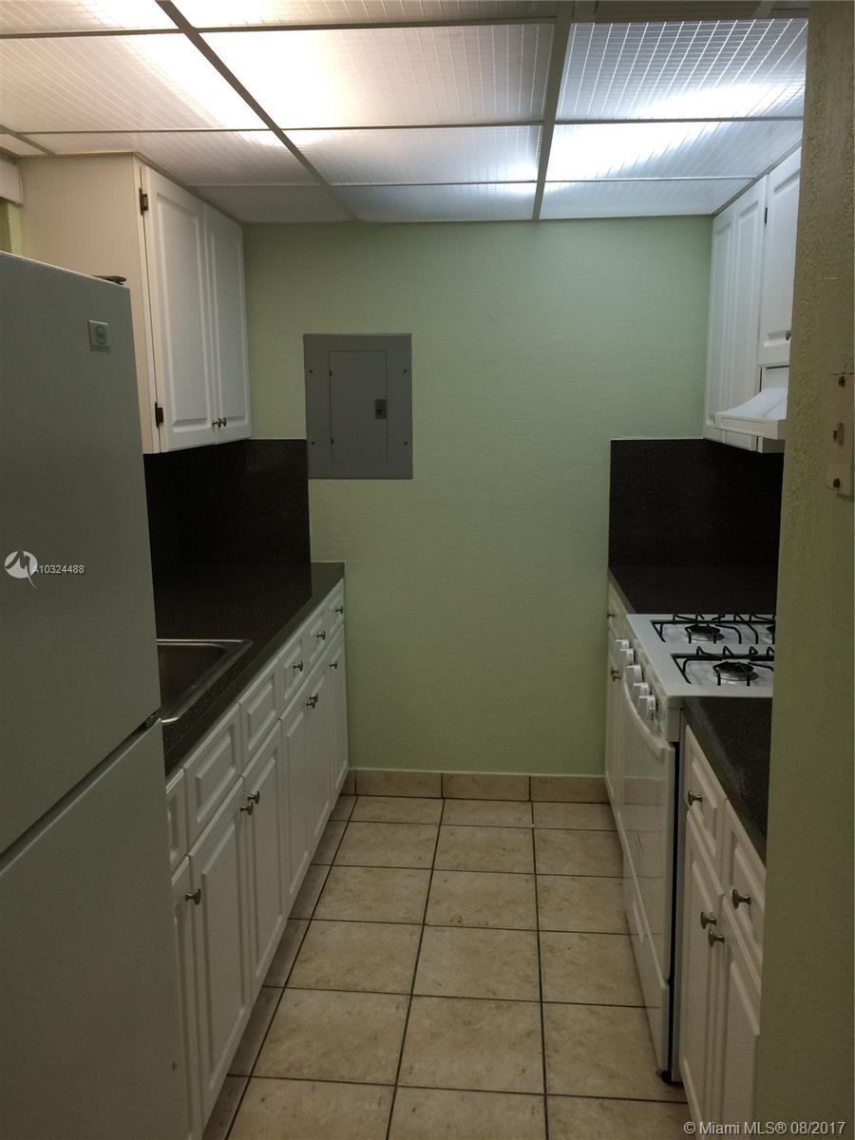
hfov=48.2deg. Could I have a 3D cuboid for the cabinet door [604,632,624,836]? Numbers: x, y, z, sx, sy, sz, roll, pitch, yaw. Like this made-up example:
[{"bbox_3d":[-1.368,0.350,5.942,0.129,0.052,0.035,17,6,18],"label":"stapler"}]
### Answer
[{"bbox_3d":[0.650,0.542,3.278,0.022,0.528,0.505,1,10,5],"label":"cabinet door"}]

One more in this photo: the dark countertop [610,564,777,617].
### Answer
[{"bbox_3d":[0.930,0.084,3.038,0.631,0.051,0.777,1,10,5],"label":"dark countertop"}]

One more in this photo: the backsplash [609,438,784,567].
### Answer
[{"bbox_3d":[0.961,-0.231,3.366,0.634,0.452,0.023,1,10,5],"label":"backsplash"}]

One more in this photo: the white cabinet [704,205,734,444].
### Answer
[{"bbox_3d":[1.105,-0.792,3.094,0.312,0.737,0.325,1,10,5],"label":"white cabinet"}]

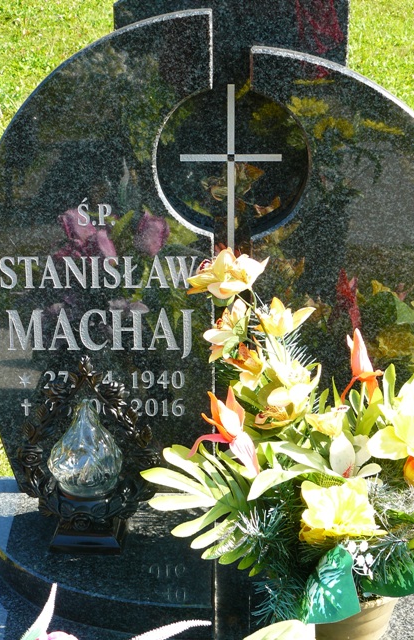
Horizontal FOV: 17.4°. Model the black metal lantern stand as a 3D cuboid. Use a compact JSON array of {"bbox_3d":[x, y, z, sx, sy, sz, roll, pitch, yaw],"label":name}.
[{"bbox_3d":[-0.178,0.189,1.998,0.215,0.309,0.119,2,28,4],"label":"black metal lantern stand"}]

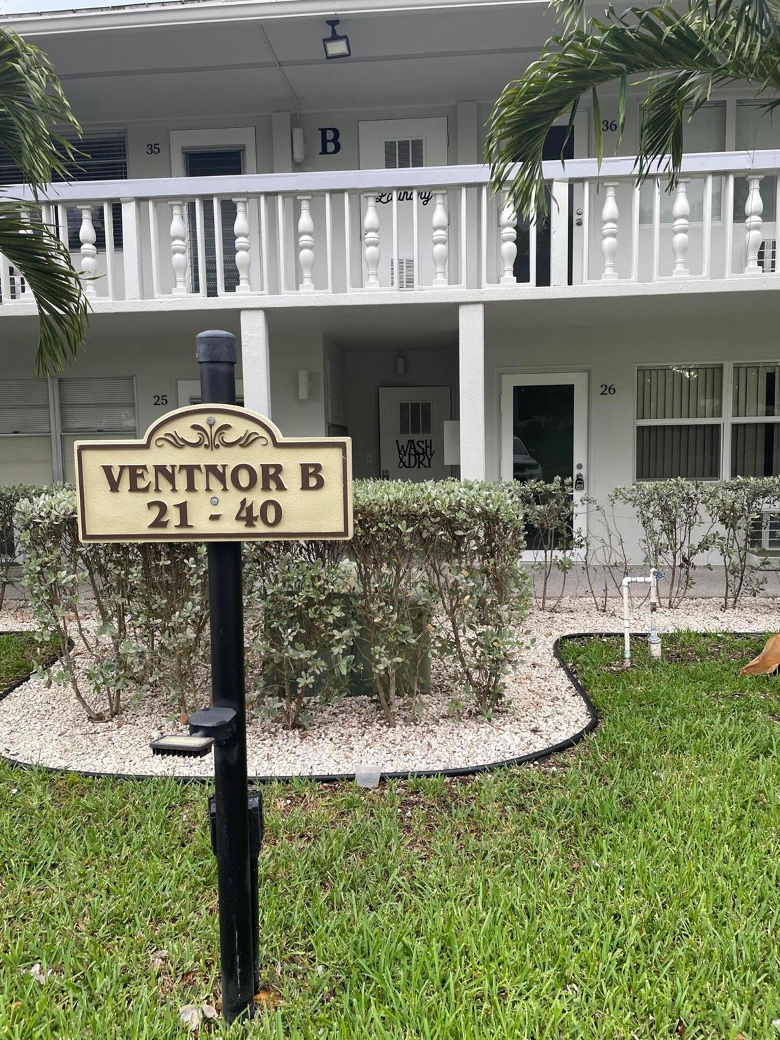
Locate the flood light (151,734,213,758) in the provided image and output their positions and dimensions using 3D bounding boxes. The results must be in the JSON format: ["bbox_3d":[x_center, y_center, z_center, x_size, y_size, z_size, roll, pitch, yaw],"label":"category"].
[{"bbox_3d":[-0.502,0.554,1.900,0.135,0.028,0.088,0,1,14],"label":"flood light"}]

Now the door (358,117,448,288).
[{"bbox_3d":[0.154,-3.188,8.316,0.915,2.030,0.050,-1,7,5],"label":"door"}]

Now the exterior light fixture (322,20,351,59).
[{"bbox_3d":[-0.439,-3.953,6.420,0.220,0.270,0.170,1,6,15],"label":"exterior light fixture"}]

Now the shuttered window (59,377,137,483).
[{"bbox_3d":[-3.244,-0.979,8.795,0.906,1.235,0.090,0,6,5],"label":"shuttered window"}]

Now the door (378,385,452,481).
[{"bbox_3d":[0.332,-0.709,10.206,0.910,2.037,0.060,0,6,5],"label":"door"}]

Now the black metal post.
[{"bbox_3d":[-0.431,0.452,2.073,0.098,1.863,0.098,0,7,5],"label":"black metal post"}]

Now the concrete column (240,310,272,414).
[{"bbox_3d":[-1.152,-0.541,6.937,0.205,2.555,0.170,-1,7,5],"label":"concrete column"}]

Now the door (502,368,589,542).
[{"bbox_3d":[1.673,-0.558,8.491,0.912,2.030,0.050,-1,7,5],"label":"door"}]

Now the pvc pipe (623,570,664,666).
[{"bbox_3d":[1.635,0.636,5.071,0.260,0.645,0.090,0,6,5],"label":"pvc pipe"}]

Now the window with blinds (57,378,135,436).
[{"bbox_3d":[-3.259,-1.284,8.773,0.875,0.622,0.050,0,6,5],"label":"window with blinds"}]

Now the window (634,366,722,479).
[{"bbox_3d":[3.025,-1.019,8.210,0.901,1.224,0.090,0,6,5],"label":"window"}]

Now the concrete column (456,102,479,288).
[{"bbox_3d":[0.814,-3.211,8.139,0.195,2.140,0.120,0,6,5],"label":"concrete column"}]

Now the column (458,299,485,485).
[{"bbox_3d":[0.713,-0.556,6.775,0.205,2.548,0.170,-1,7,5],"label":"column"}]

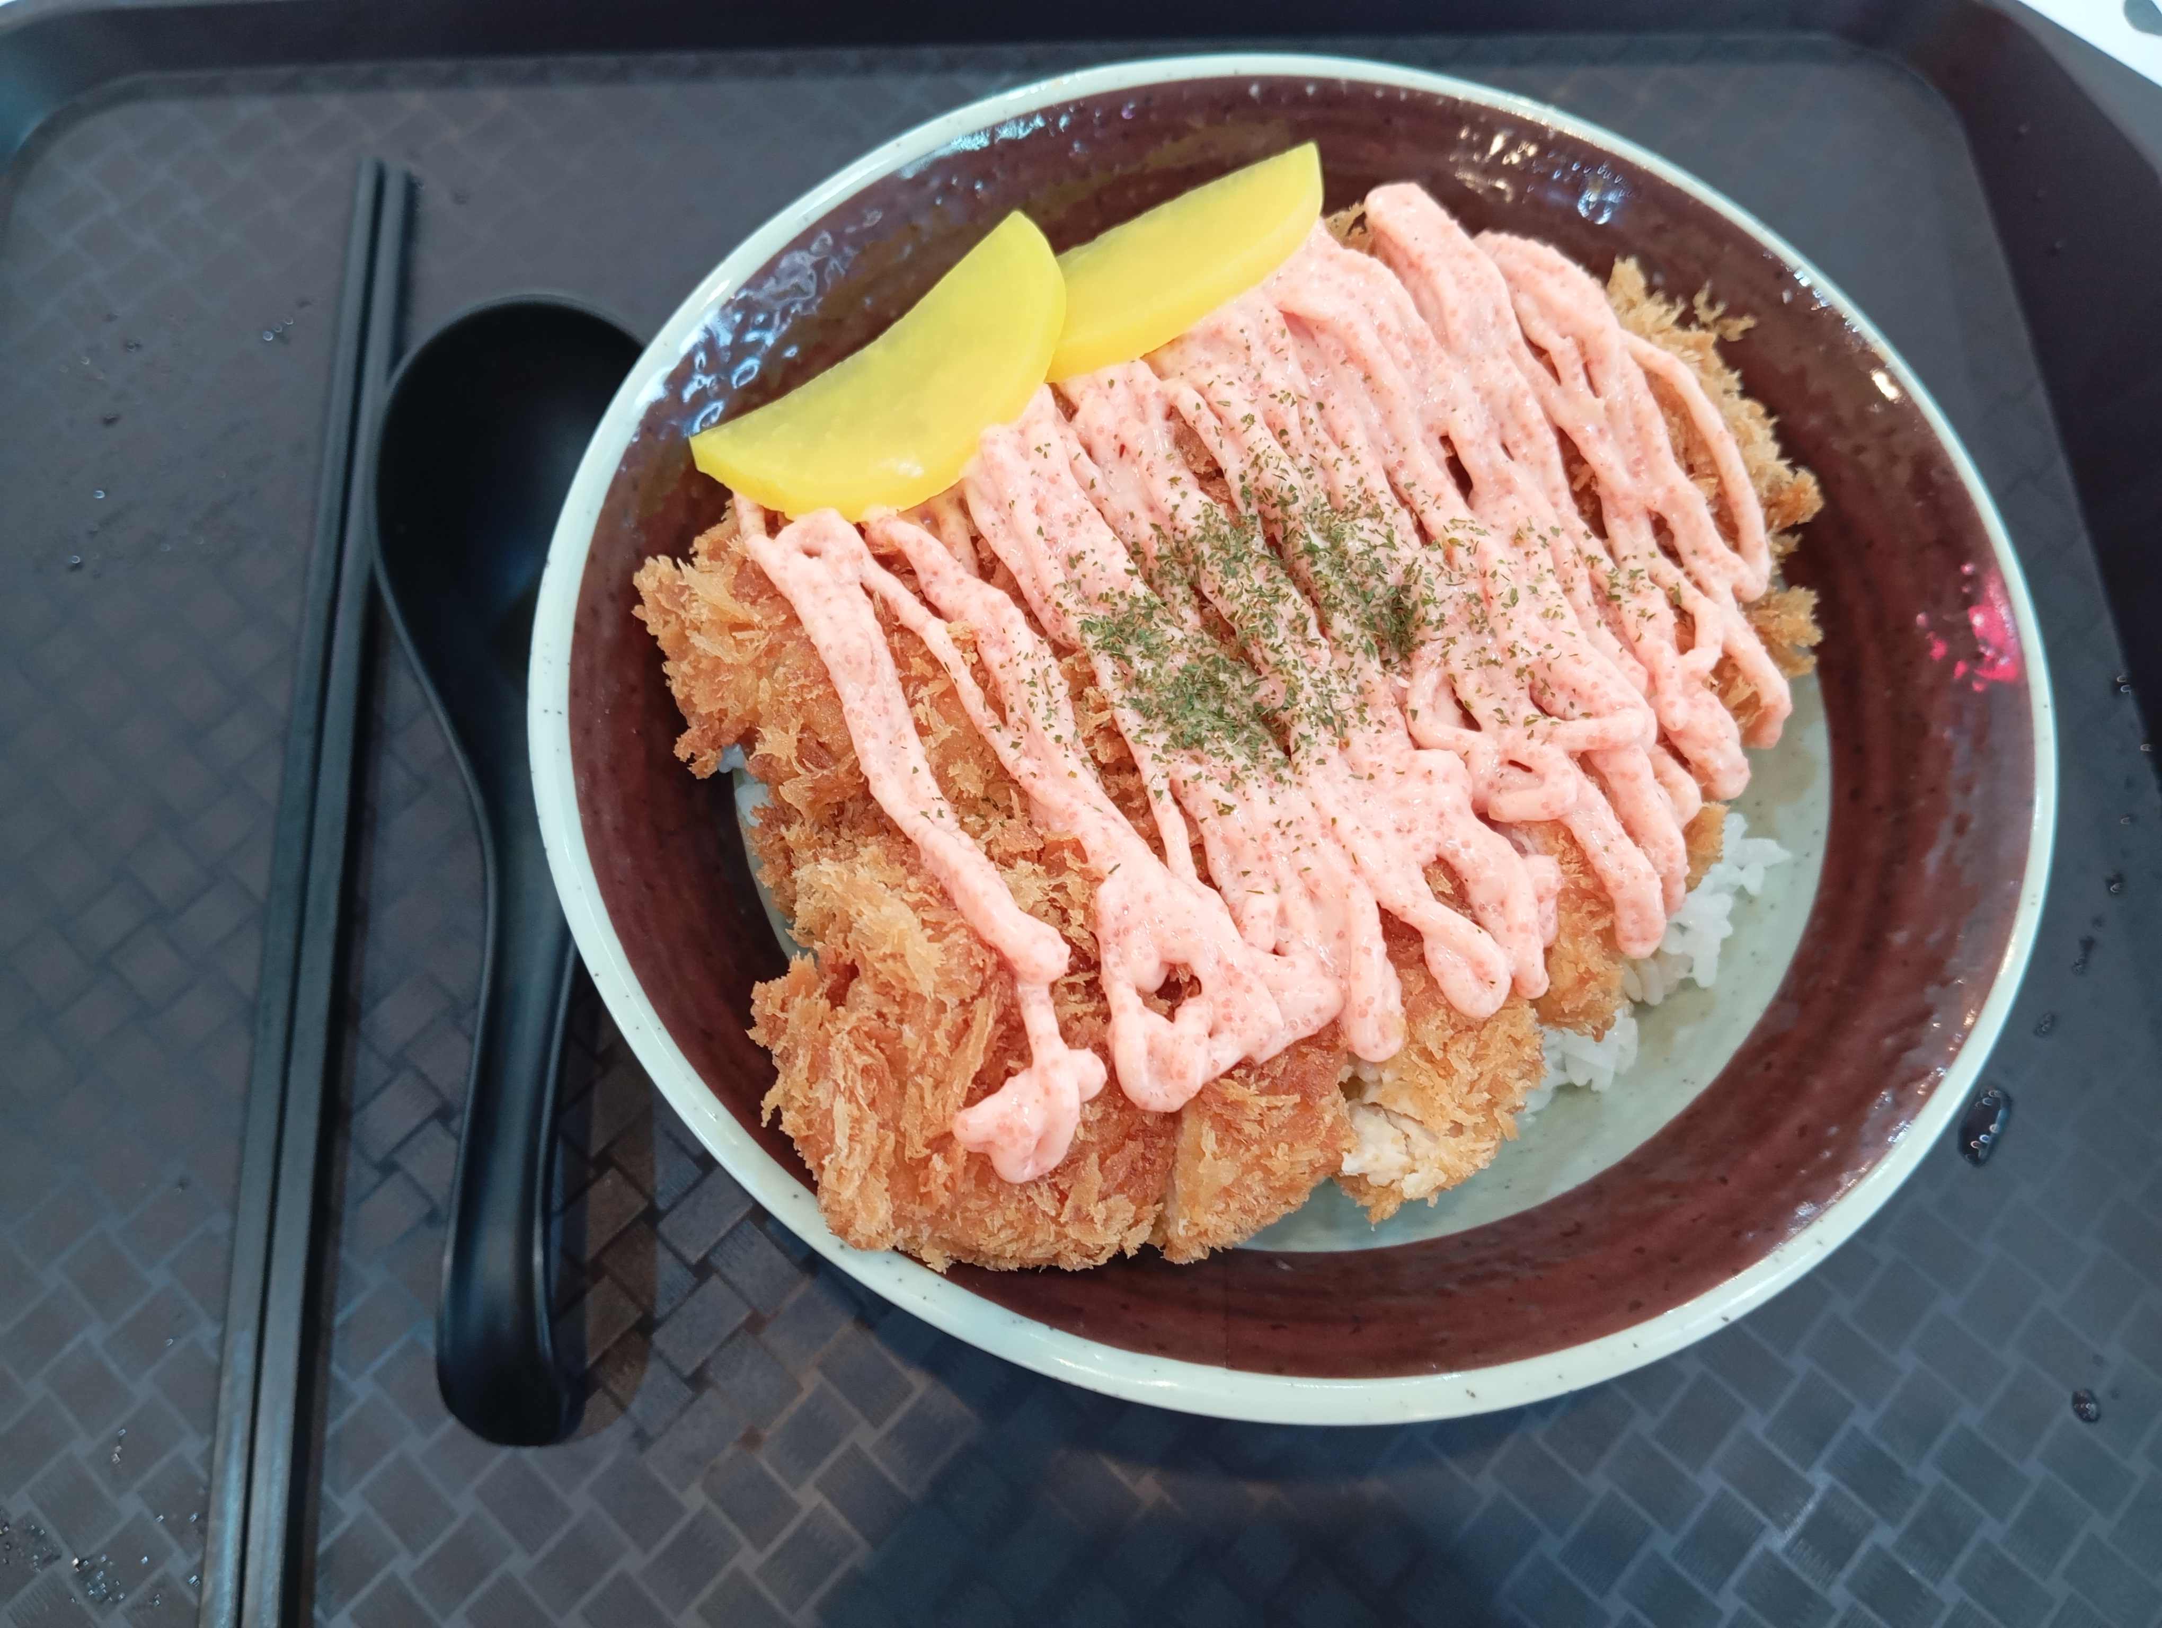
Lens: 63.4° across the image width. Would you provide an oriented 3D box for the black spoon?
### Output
[{"bbox_3d":[-0.084,-0.001,0.268,0.051,0.033,0.186,-5,68,-2],"label":"black spoon"}]

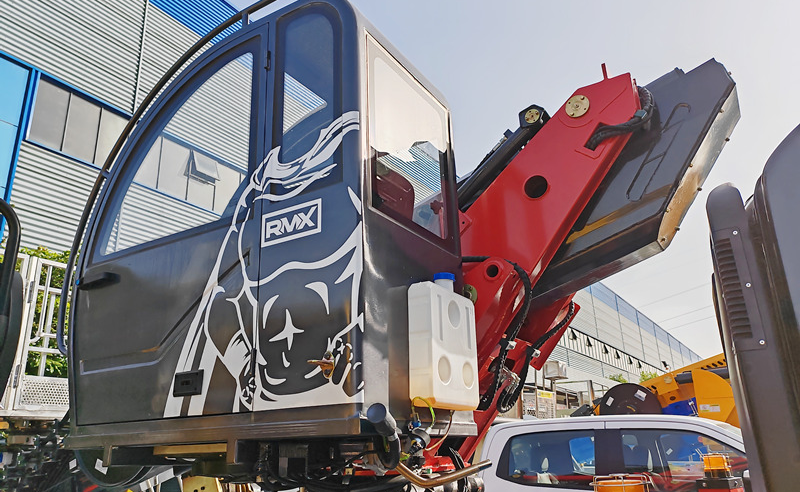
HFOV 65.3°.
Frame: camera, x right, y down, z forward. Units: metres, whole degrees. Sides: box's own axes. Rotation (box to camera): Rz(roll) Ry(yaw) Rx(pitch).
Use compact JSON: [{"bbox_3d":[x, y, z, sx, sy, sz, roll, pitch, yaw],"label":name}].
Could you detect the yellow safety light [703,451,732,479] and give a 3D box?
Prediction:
[{"bbox_3d":[1.501,1.040,2.950,0.132,0.112,0.132,-13,-22,30],"label":"yellow safety light"}]

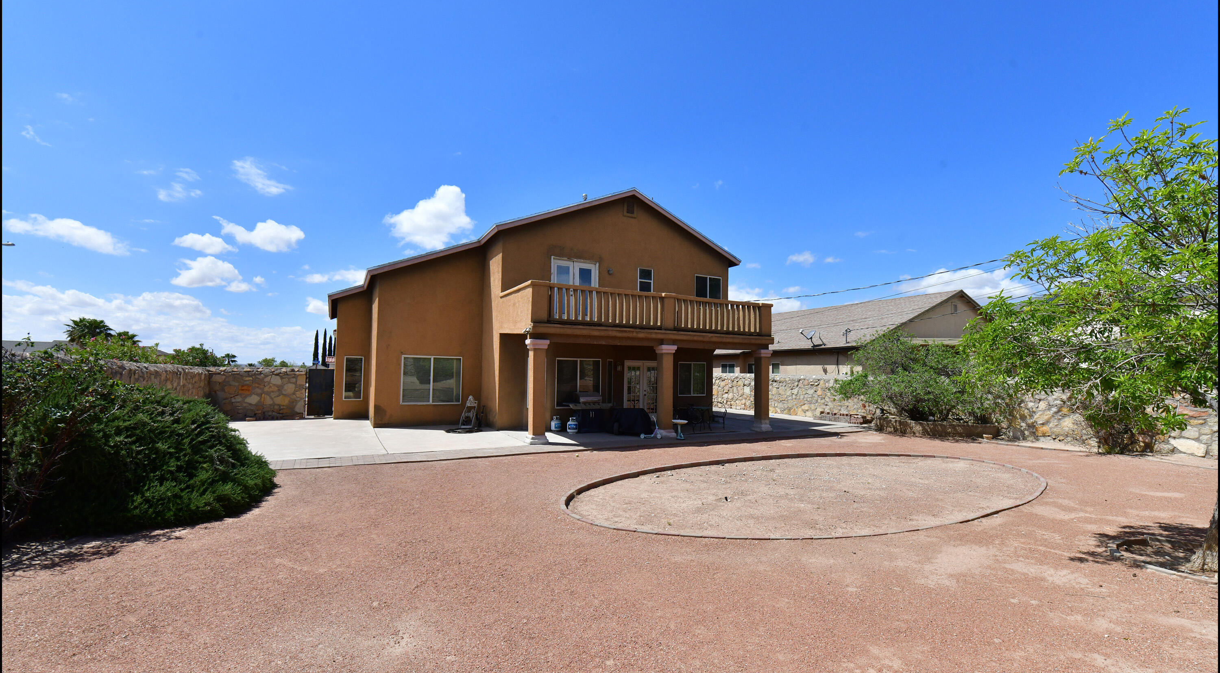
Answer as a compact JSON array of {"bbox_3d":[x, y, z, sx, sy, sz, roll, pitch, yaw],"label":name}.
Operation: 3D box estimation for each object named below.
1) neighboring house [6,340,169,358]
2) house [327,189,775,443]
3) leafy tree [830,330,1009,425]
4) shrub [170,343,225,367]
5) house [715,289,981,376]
[{"bbox_3d":[-45.981,2.700,45.439,15.000,4.600,11.000,3,-5,-29],"label":"neighboring house"},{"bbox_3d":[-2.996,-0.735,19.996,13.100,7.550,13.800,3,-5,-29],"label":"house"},{"bbox_3d":[9.621,1.256,16.956,3.200,2.850,4.800,3,-5,-29],"label":"leafy tree"},{"bbox_3d":[-16.796,1.617,22.100,2.000,2.750,2.000,3,-5,-29],"label":"shrub"},{"bbox_3d":[12.327,1.220,32.493,15.000,5.750,17.000,3,-5,-29],"label":"house"}]

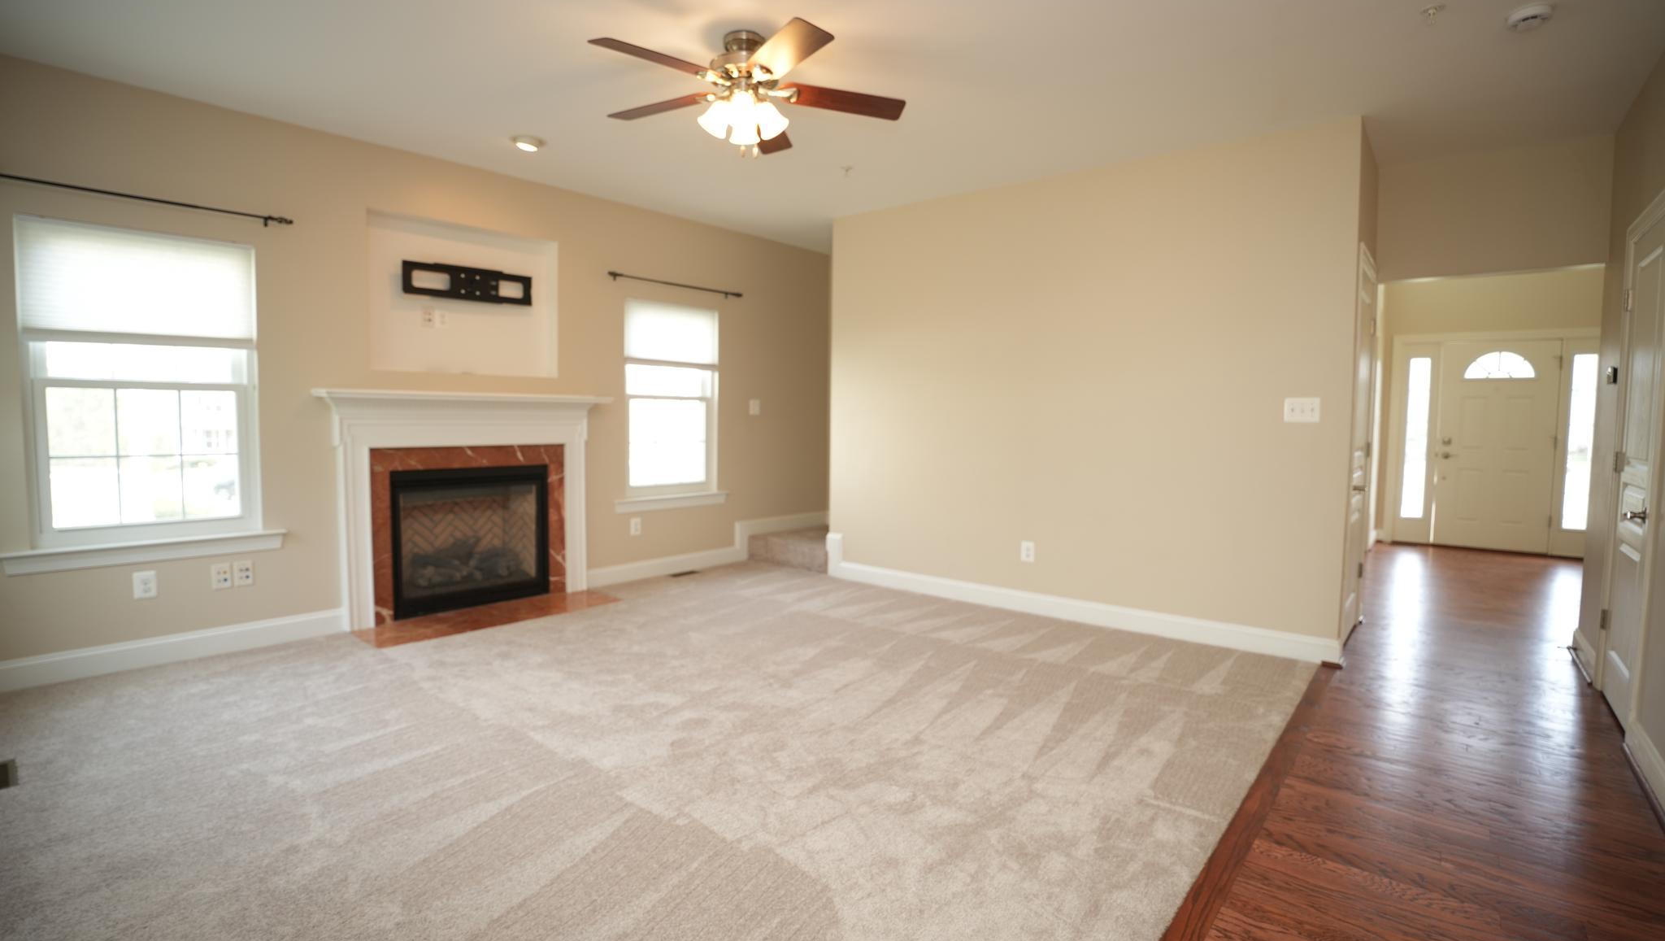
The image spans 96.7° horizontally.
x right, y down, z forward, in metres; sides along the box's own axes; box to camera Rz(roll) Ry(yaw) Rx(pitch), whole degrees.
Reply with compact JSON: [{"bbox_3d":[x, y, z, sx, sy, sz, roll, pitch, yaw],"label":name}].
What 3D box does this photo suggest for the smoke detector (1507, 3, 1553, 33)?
[{"bbox_3d":[2.530,-1.638,2.684,0.138,0.045,0.138,4,5,40],"label":"smoke detector"}]

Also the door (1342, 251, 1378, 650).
[{"bbox_3d":[2.926,-0.090,4.128,0.070,2.128,0.861,3,5,40],"label":"door"}]

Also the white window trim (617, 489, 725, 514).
[{"bbox_3d":[-1.262,0.254,5.885,0.080,0.095,1.100,4,5,40],"label":"white window trim"}]

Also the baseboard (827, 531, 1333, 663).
[{"bbox_3d":[1.292,0.753,4.860,3.407,0.335,0.025,3,5,40],"label":"baseboard"}]

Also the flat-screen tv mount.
[{"bbox_3d":[-2.319,-1.183,4.737,0.080,0.203,0.810,3,5,40],"label":"flat-screen tv mount"}]

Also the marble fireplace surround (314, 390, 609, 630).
[{"bbox_3d":[-2.194,0.214,4.633,0.230,1.350,1.740,4,5,40],"label":"marble fireplace surround"}]

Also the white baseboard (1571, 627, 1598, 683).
[{"bbox_3d":[3.840,0.935,3.778,0.030,0.135,0.740,4,5,40],"label":"white baseboard"}]

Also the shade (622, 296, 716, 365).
[{"bbox_3d":[-1.248,-1.076,5.843,0.050,0.455,0.902,3,5,40],"label":"shade"}]

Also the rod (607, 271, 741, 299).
[{"bbox_3d":[-1.188,-1.425,5.756,0.090,0.050,1.307,3,5,40],"label":"rod"}]

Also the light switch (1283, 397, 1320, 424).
[{"bbox_3d":[2.428,-0.311,3.824,0.163,0.122,0.015,3,5,40],"label":"light switch"}]

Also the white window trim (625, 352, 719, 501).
[{"bbox_3d":[-1.263,-0.347,5.900,0.090,1.080,0.930,4,5,40],"label":"white window trim"}]

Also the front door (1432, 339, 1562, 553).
[{"bbox_3d":[6.490,-0.244,7.241,0.900,2.030,0.060,4,5,40],"label":"front door"}]

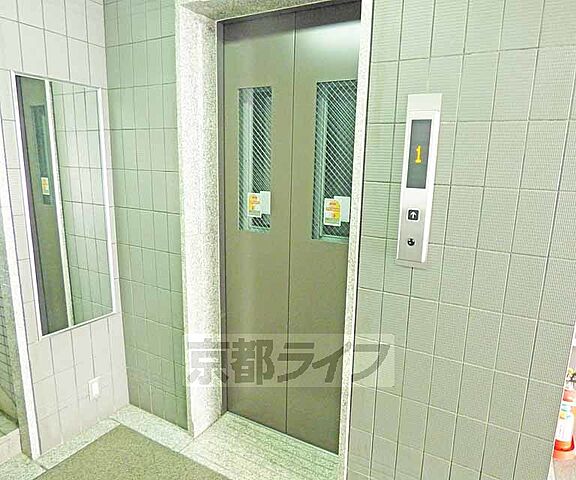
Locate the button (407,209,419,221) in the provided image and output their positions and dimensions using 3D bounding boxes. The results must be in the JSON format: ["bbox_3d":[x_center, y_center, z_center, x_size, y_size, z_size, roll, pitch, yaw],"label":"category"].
[{"bbox_3d":[0.440,-0.089,1.220,0.040,0.042,0.010,7,12,27],"label":"button"}]

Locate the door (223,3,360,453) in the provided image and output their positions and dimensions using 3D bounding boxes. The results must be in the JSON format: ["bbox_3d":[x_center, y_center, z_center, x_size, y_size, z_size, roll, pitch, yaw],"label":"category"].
[{"bbox_3d":[0.016,0.023,1.733,0.775,2.100,0.050,6,11,27],"label":"door"}]

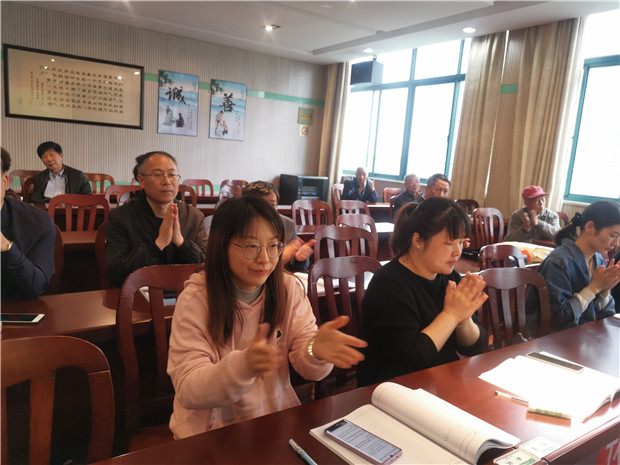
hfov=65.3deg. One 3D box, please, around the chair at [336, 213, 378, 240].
[{"bbox_3d":[0.455,0.366,3.624,0.460,0.950,0.520,-2,11,-35],"label":"chair"}]

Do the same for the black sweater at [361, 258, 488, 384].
[{"bbox_3d":[0.436,0.405,1.866,0.480,0.550,0.420,-4,12,-42],"label":"black sweater"}]

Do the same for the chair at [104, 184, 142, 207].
[{"bbox_3d":[-1.631,0.074,4.511,0.450,0.970,0.520,-2,11,-34],"label":"chair"}]

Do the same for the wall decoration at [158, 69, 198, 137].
[{"bbox_3d":[-1.909,-1.868,7.070,0.597,0.880,0.025,-2,11,-35],"label":"wall decoration"}]

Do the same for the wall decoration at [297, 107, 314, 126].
[{"bbox_3d":[-0.068,-2.130,8.900,0.352,0.288,0.025,-2,11,-35],"label":"wall decoration"}]

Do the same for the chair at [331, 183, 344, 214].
[{"bbox_3d":[0.661,-0.217,7.347,0.450,0.970,0.520,-2,11,-34],"label":"chair"}]

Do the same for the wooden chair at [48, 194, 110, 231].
[{"bbox_3d":[-1.647,0.224,3.575,0.450,0.955,0.520,-2,11,-35],"label":"wooden chair"}]

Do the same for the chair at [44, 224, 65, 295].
[{"bbox_3d":[-1.427,0.429,2.391,0.450,0.955,0.520,-2,11,-35],"label":"chair"}]

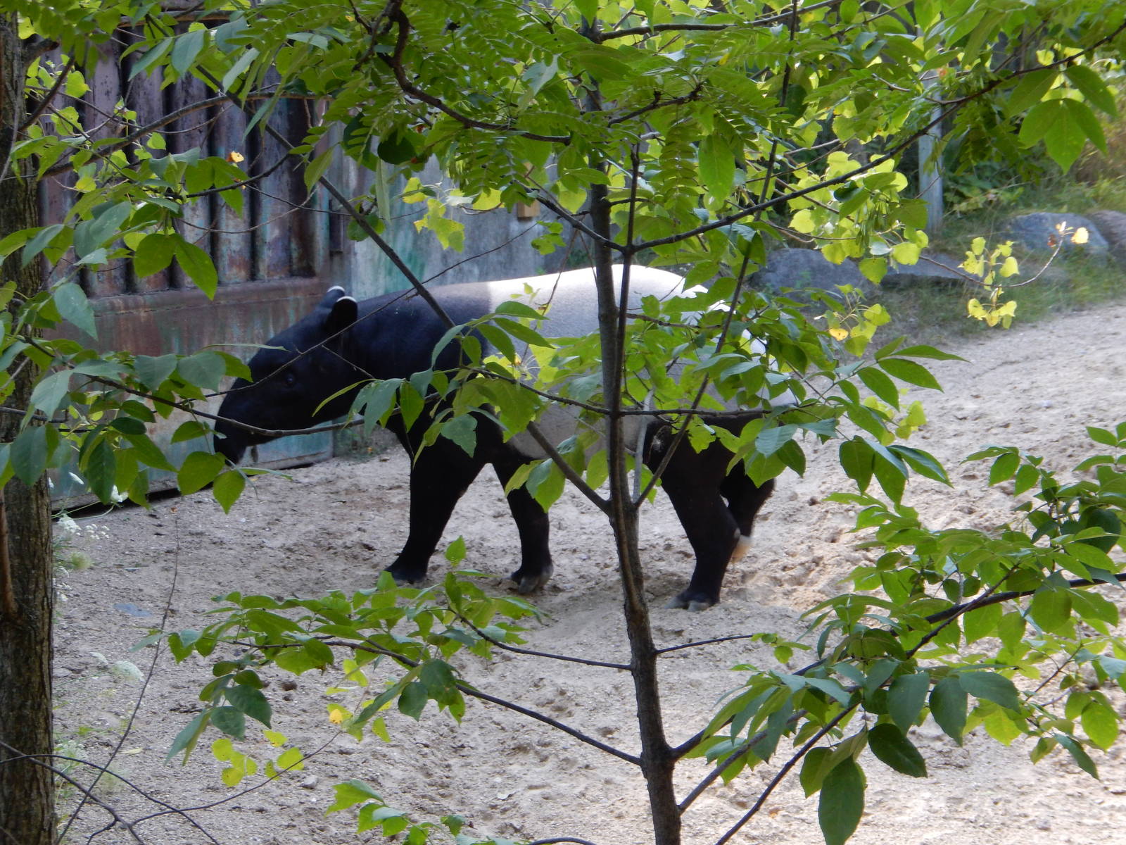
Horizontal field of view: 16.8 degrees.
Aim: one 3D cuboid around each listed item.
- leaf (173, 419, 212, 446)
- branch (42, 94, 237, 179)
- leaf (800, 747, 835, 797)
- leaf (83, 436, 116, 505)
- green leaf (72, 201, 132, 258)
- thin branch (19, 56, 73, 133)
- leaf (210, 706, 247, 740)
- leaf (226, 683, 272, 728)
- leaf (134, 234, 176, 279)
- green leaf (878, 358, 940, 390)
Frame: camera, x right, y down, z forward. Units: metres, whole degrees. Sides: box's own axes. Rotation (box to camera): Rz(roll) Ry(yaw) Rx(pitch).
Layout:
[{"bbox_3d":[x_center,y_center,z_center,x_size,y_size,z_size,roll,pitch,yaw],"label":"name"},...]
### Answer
[{"bbox_3d":[-0.625,0.015,6.400,0.075,0.048,0.018,7,-38,6],"label":"leaf"},{"bbox_3d":[-0.690,-0.465,6.200,0.344,0.040,0.060,-23,6,2],"label":"branch"},{"bbox_3d":[0.363,0.496,5.400,0.045,0.082,0.020,28,6,-3],"label":"leaf"},{"bbox_3d":[-0.656,0.068,5.400,0.046,0.092,0.020,0,6,0],"label":"leaf"},{"bbox_3d":[-0.774,-0.323,6.400,0.065,0.125,0.025,38,-15,17],"label":"green leaf"},{"bbox_3d":[-0.841,-0.537,6.200,0.014,0.150,0.020,36,5,-4],"label":"thin branch"},{"bbox_3d":[-0.572,0.512,6.500,0.055,0.080,0.020,-37,-18,-17],"label":"leaf"},{"bbox_3d":[-0.537,0.483,6.500,0.055,0.105,0.022,-39,-18,-18],"label":"leaf"},{"bbox_3d":[-0.687,-0.280,6.400,0.068,0.088,0.020,30,-15,14],"label":"leaf"},{"bbox_3d":[0.582,-0.081,6.400,0.120,0.045,0.020,22,-26,11],"label":"green leaf"}]

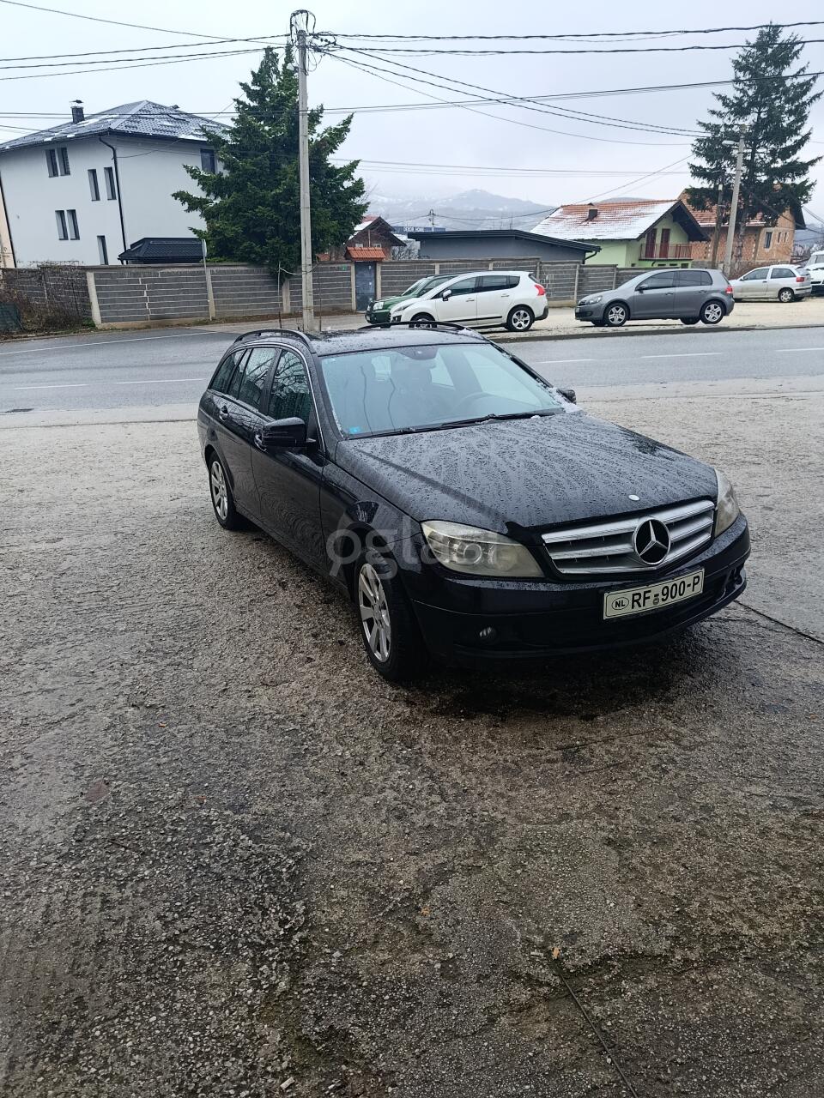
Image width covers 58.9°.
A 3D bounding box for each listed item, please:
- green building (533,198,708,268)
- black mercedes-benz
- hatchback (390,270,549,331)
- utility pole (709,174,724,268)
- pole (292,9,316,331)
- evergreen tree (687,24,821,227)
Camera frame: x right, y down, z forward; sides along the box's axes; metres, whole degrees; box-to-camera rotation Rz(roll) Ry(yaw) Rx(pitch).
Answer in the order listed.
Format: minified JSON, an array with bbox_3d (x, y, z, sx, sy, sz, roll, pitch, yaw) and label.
[{"bbox_3d":[15.490,-23.444,57.207,9.500,6.600,11.000,-17,25,-39],"label":"green building"},{"bbox_3d":[-0.126,-0.670,4.694,1.820,1.460,4.590,-11,20,-26],"label":"black mercedes-benz"},{"bbox_3d":[1.570,-6.860,20.300,4.365,1.640,1.840,-1,19,1],"label":"hatchback"},{"bbox_3d":[16.730,-17.509,40.082,0.280,5.585,0.280,-1,19,0],"label":"utility pole"},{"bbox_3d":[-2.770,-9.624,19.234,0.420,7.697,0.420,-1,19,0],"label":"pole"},{"bbox_3d":[19.610,-22.383,41.853,7.600,13.058,7.400,-1,19,0],"label":"evergreen tree"}]

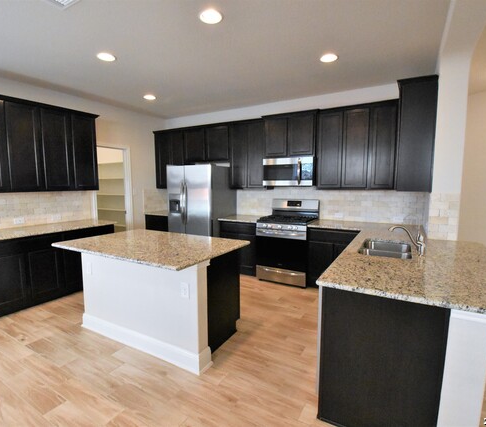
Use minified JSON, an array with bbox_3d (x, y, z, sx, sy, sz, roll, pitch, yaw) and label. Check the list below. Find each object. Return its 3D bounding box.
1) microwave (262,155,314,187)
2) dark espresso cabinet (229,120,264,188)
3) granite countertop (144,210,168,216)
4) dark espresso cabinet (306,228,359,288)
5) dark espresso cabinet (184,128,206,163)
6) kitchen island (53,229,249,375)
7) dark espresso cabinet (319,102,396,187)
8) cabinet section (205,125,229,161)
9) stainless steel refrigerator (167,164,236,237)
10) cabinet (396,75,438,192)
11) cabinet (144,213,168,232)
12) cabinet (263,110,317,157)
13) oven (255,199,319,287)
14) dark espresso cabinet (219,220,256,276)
[{"bbox_3d":[0.765,-0.624,4.087,0.759,0.417,0.435,3,7,30],"label":"microwave"},{"bbox_3d":[0.136,-0.956,4.452,0.645,1.073,0.340,3,6,29],"label":"dark espresso cabinet"},{"bbox_3d":[-1.414,0.025,5.250,0.797,0.038,0.640,3,6,29],"label":"granite countertop"},{"bbox_3d":[1.332,0.619,3.767,0.660,0.875,0.620,3,8,30],"label":"dark espresso cabinet"},{"bbox_3d":[-0.783,-1.251,4.941,0.471,0.582,0.340,3,6,29],"label":"dark espresso cabinet"},{"bbox_3d":[-0.845,0.720,2.560,1.548,0.886,0.991,3,6,29],"label":"kitchen island"},{"bbox_3d":[1.565,-0.877,3.654,0.975,1.073,0.340,3,6,29],"label":"dark espresso cabinet"},{"bbox_3d":[-0.370,-1.219,4.706,0.490,0.590,0.340,3,7,30],"label":"cabinet section"},{"bbox_3d":[-0.709,0.060,4.724,0.911,1.771,0.790,3,6,29],"label":"stainless steel refrigerator"},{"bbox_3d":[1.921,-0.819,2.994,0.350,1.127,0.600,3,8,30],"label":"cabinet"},{"bbox_3d":[-1.404,0.465,5.312,0.797,0.851,0.600,3,6,29],"label":"cabinet"},{"bbox_3d":[0.754,-1.155,4.020,0.775,0.600,0.405,3,8,30],"label":"cabinet"},{"bbox_3d":[0.691,0.422,4.070,0.758,1.205,0.680,3,8,30],"label":"oven"},{"bbox_3d":[0.092,0.545,4.480,0.665,0.875,0.620,3,8,30],"label":"dark espresso cabinet"}]

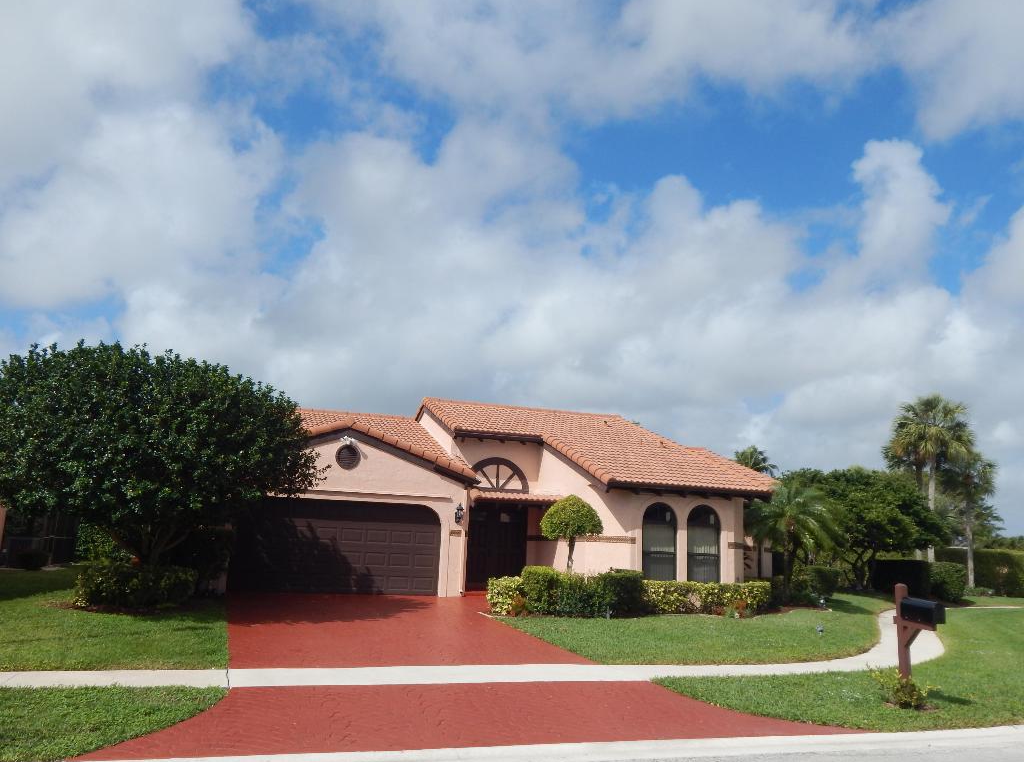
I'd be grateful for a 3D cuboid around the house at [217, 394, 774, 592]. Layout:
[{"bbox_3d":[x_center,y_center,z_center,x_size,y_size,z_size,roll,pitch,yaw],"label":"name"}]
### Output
[{"bbox_3d":[-2.078,3.187,24.938,13.300,5.950,14.800,6,-12,-16],"label":"house"}]

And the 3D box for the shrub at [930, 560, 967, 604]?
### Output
[{"bbox_3d":[16.336,7.541,31.000,1.400,1.550,1.400,6,-12,-16],"label":"shrub"}]

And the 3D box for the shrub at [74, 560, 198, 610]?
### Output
[{"bbox_3d":[-7.078,3.839,15.800,2.100,0.870,1.400,6,-11,-17],"label":"shrub"}]

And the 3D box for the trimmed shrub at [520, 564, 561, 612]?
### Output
[{"bbox_3d":[0.597,4.384,17.500,0.820,0.950,0.820,6,-11,-17],"label":"trimmed shrub"}]

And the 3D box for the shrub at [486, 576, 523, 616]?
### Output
[{"bbox_3d":[-0.161,4.436,17.200,0.770,0.780,0.770,6,-11,-17],"label":"shrub"}]

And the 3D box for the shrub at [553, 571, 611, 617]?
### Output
[{"bbox_3d":[1.460,4.485,17.400,1.200,0.950,1.100,6,-12,-16],"label":"shrub"}]

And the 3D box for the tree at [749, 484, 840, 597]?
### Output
[{"bbox_3d":[7.966,4.569,23.800,2.600,3.250,2.600,6,-11,-17],"label":"tree"}]

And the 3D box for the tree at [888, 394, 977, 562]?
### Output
[{"bbox_3d":[21.726,5.736,43.000,4.500,10.000,4.400,6,-12,-16],"label":"tree"}]

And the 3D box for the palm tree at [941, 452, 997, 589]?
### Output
[{"bbox_3d":[23.147,7.175,42.000,2.900,7.100,2.900,6,-12,-16],"label":"palm tree"}]

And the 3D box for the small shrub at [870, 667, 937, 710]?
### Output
[{"bbox_3d":[5.341,4.195,11.300,0.880,0.550,0.750,6,-12,-16],"label":"small shrub"}]

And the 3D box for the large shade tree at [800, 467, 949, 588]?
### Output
[{"bbox_3d":[15.368,6.482,36.000,6.200,5.200,5.800,6,-11,-17],"label":"large shade tree"}]

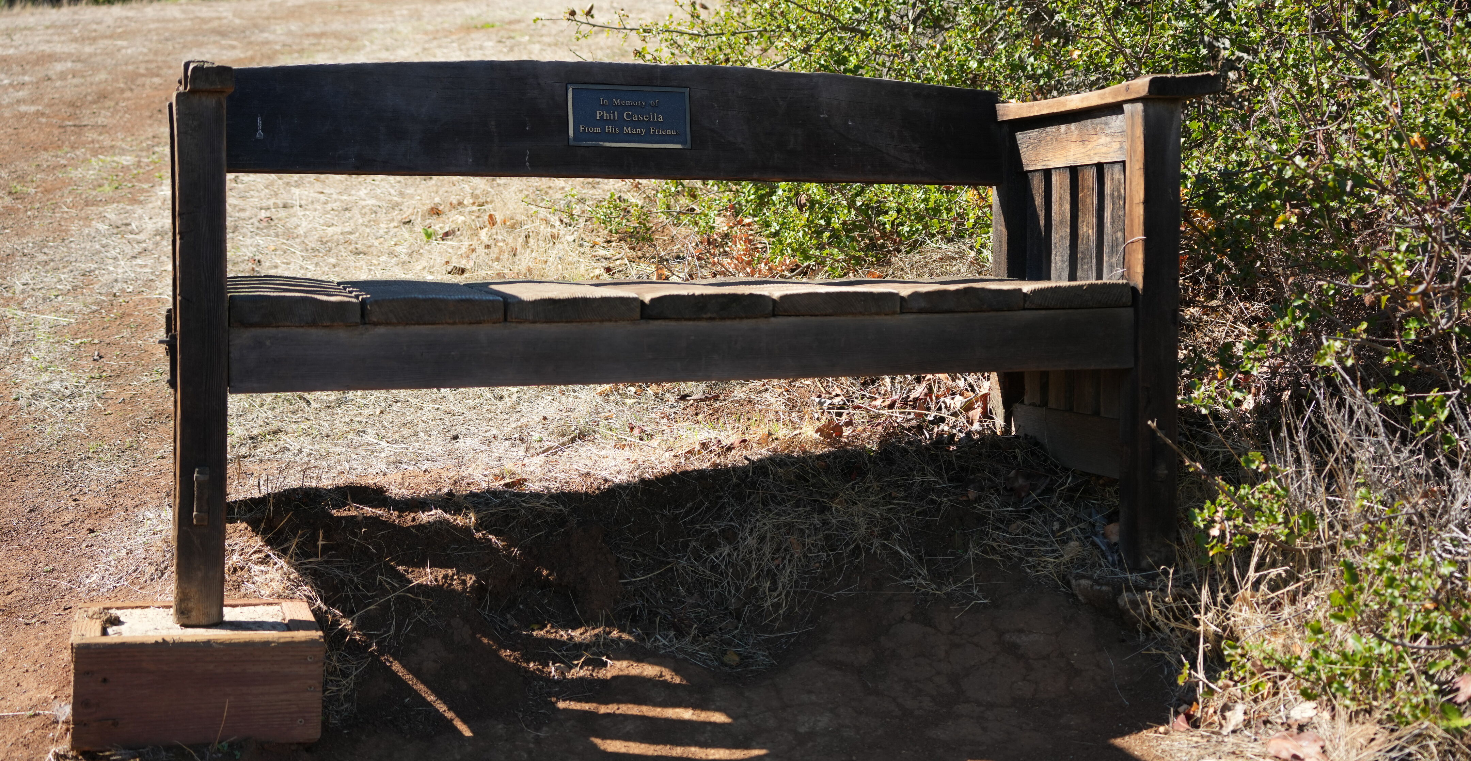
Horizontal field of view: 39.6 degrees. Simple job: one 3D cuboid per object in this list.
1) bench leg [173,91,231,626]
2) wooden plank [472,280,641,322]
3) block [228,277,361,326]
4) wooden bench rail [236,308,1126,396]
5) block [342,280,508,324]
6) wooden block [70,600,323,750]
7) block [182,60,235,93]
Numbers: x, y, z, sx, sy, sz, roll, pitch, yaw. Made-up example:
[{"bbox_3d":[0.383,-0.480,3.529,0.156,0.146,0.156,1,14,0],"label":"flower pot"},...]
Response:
[{"bbox_3d":[-0.716,-0.028,2.735,0.062,0.709,0.061,0,3,-18],"label":"bench leg"},{"bbox_3d":[-0.276,-0.116,2.973,0.183,0.042,0.440,-2,4,-15],"label":"wooden plank"},{"bbox_3d":[-0.652,-0.117,2.963,0.178,0.041,0.436,-1,6,-16],"label":"block"},{"bbox_3d":[-0.033,-0.044,2.955,1.361,0.089,0.037,-2,4,-17],"label":"wooden bench rail"},{"bbox_3d":[-0.471,-0.118,3.021,0.192,0.039,0.436,-1,6,-16],"label":"block"},{"bbox_3d":[-0.731,0.395,2.773,0.312,0.140,0.301,1,3,-16],"label":"wooden block"},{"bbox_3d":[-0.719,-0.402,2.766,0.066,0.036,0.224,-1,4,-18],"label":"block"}]

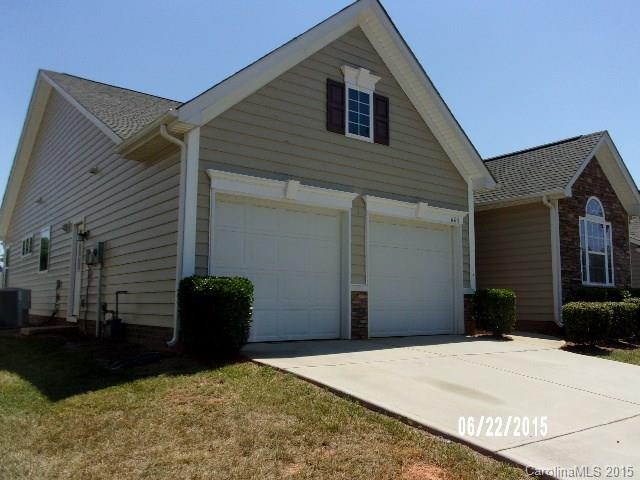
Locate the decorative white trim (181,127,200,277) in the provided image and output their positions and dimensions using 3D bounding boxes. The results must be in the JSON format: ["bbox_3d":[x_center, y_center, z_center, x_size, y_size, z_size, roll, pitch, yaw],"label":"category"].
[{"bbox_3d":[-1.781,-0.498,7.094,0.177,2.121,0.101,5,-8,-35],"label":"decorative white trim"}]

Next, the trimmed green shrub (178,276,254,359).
[{"bbox_3d":[-1.295,0.946,6.568,0.768,0.980,0.778,5,-8,-35],"label":"trimmed green shrub"}]

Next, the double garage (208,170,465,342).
[{"bbox_3d":[0.610,0.446,8.758,5.424,2.424,0.333,5,-8,-35],"label":"double garage"}]

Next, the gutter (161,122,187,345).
[{"bbox_3d":[-2.019,-0.095,6.917,0.353,2.929,0.101,5,-8,-35],"label":"gutter"}]

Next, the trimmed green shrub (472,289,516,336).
[{"bbox_3d":[3.545,1.448,10.518,0.707,0.949,0.707,5,-8,-35],"label":"trimmed green shrub"}]

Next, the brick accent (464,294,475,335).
[{"bbox_3d":[2.944,1.460,10.249,0.359,0.788,0.162,5,-8,-35],"label":"brick accent"}]

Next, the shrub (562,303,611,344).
[{"bbox_3d":[5.361,1.639,10.413,0.747,0.788,0.747,5,-8,-35],"label":"shrub"}]

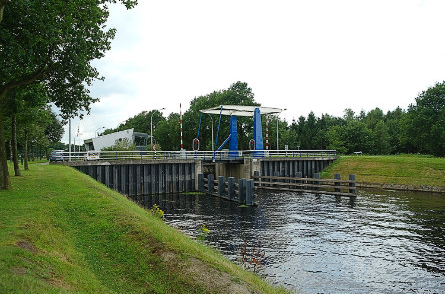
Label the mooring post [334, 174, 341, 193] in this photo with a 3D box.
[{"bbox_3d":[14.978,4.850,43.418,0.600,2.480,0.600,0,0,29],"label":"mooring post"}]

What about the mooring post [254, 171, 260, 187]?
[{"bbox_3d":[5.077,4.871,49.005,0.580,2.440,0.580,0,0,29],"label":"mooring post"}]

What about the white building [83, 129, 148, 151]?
[{"bbox_3d":[-19.600,-0.660,62.700,11.200,4.900,5.800,0,0,22],"label":"white building"}]

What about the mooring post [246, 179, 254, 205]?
[{"bbox_3d":[2.760,4.470,33.100,0.620,2.450,0.620,0,0,-24],"label":"mooring post"}]

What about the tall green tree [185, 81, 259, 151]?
[{"bbox_3d":[-0.200,-6.270,73.000,16.000,16.100,13.500,0,0,0],"label":"tall green tree"}]

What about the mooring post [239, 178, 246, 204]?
[{"bbox_3d":[2.227,4.799,36.582,0.650,2.560,0.620,0,0,-26],"label":"mooring post"}]

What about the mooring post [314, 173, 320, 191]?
[{"bbox_3d":[11.730,4.540,41.300,0.620,2.340,0.620,0,0,33],"label":"mooring post"}]

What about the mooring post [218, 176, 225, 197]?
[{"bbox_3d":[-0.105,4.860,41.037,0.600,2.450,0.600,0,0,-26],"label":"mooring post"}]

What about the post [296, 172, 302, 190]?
[{"bbox_3d":[9.830,4.550,42.700,0.620,2.340,0.620,0,0,33],"label":"post"}]

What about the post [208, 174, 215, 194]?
[{"bbox_3d":[-1.360,4.530,40.600,0.600,2.360,0.600,0,0,-24],"label":"post"}]

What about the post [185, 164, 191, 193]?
[{"bbox_3d":[-4.490,3.940,42.800,0.720,3.500,0.550,0,0,-22],"label":"post"}]

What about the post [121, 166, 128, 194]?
[{"bbox_3d":[-12.120,4.147,41.288,0.750,3.870,0.420,0,0,-26],"label":"post"}]

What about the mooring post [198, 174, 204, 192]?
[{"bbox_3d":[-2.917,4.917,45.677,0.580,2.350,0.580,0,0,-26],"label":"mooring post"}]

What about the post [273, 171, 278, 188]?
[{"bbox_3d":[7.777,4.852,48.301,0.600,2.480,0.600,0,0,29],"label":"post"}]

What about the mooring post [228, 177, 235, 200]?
[{"bbox_3d":[1.000,4.500,36.100,0.600,2.400,0.600,0,0,-24],"label":"mooring post"}]

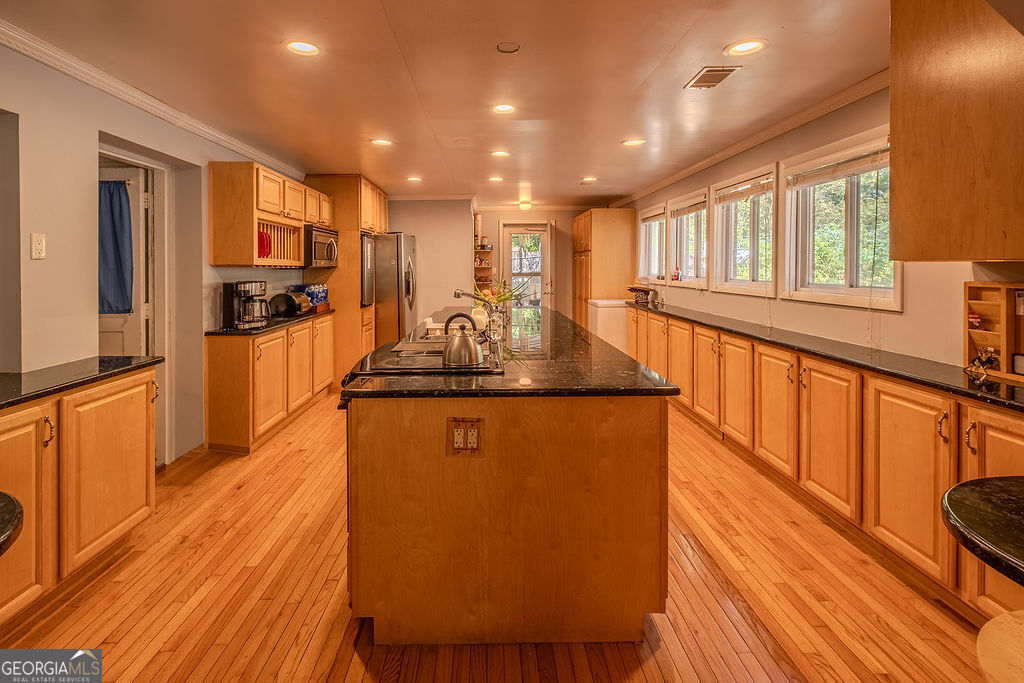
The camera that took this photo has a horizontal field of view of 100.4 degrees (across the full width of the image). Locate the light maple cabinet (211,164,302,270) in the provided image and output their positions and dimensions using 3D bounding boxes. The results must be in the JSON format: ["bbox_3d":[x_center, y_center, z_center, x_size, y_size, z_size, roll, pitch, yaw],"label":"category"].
[{"bbox_3d":[-2.065,-1.007,3.540,0.325,0.753,0.860,0,8,-3],"label":"light maple cabinet"}]

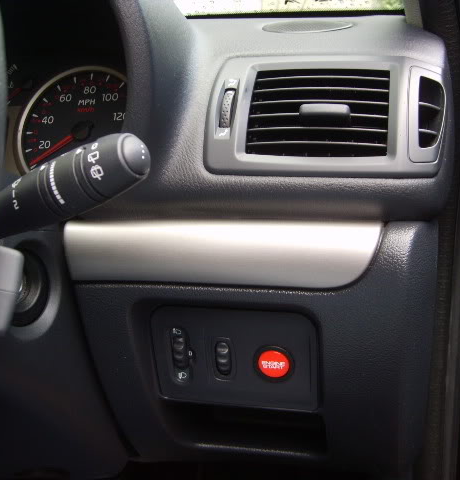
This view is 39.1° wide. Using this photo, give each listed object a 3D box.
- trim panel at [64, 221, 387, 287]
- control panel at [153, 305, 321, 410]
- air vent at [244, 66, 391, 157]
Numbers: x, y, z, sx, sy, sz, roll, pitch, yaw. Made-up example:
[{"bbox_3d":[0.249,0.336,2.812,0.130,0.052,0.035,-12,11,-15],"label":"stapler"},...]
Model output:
[{"bbox_3d":[-0.009,0.009,0.458,0.228,0.047,0.028,0,8,16],"label":"trim panel"},{"bbox_3d":[0.006,0.087,0.493,0.127,0.083,0.020,0,22,16],"label":"control panel"},{"bbox_3d":[0.060,-0.086,0.442,0.096,0.058,0.025,0,4,8],"label":"air vent"}]

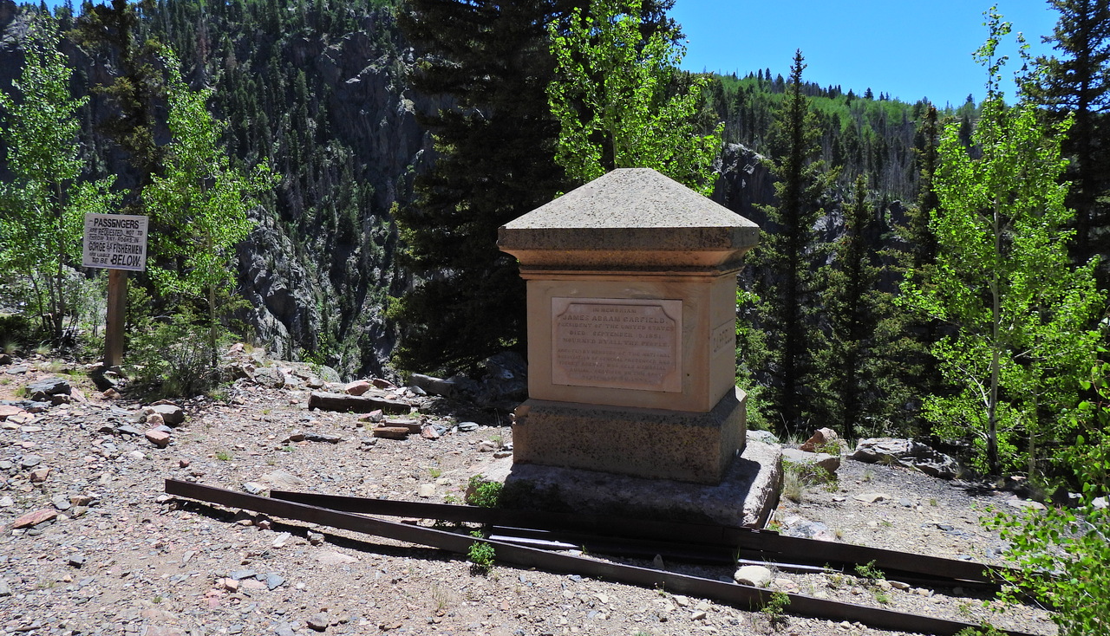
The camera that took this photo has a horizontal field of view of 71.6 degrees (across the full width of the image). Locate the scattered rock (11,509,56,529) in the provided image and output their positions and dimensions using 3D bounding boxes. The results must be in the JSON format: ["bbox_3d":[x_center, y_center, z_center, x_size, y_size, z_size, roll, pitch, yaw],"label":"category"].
[{"bbox_3d":[-3.983,1.512,5.855,0.130,0.075,0.320,3,6,29],"label":"scattered rock"}]

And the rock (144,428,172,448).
[{"bbox_3d":[-4.156,1.265,8.052,0.265,0.135,0.220,-3,6,-28],"label":"rock"}]

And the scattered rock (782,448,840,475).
[{"bbox_3d":[2.338,1.314,6.988,0.520,0.170,0.330,2,6,19],"label":"scattered rock"}]

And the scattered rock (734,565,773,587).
[{"bbox_3d":[1.217,1.582,4.722,0.225,0.100,0.150,1,6,15],"label":"scattered rock"}]

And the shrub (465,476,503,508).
[{"bbox_3d":[-0.563,1.377,6.178,0.280,0.240,0.240,-1,6,-5],"label":"shrub"}]

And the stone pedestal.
[{"bbox_3d":[0.672,-0.041,6.237,1.692,2.281,1.495,2,6,22],"label":"stone pedestal"}]

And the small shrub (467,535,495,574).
[{"bbox_3d":[-0.483,1.510,4.991,0.170,0.210,0.160,-1,6,-6],"label":"small shrub"}]

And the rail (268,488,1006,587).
[{"bbox_3d":[0.249,1.454,5.356,5.083,0.140,0.180,1,6,17],"label":"rail"}]

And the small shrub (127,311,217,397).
[{"bbox_3d":[-5.543,0.477,11.070,1.150,1.120,1.000,-3,6,-27],"label":"small shrub"}]

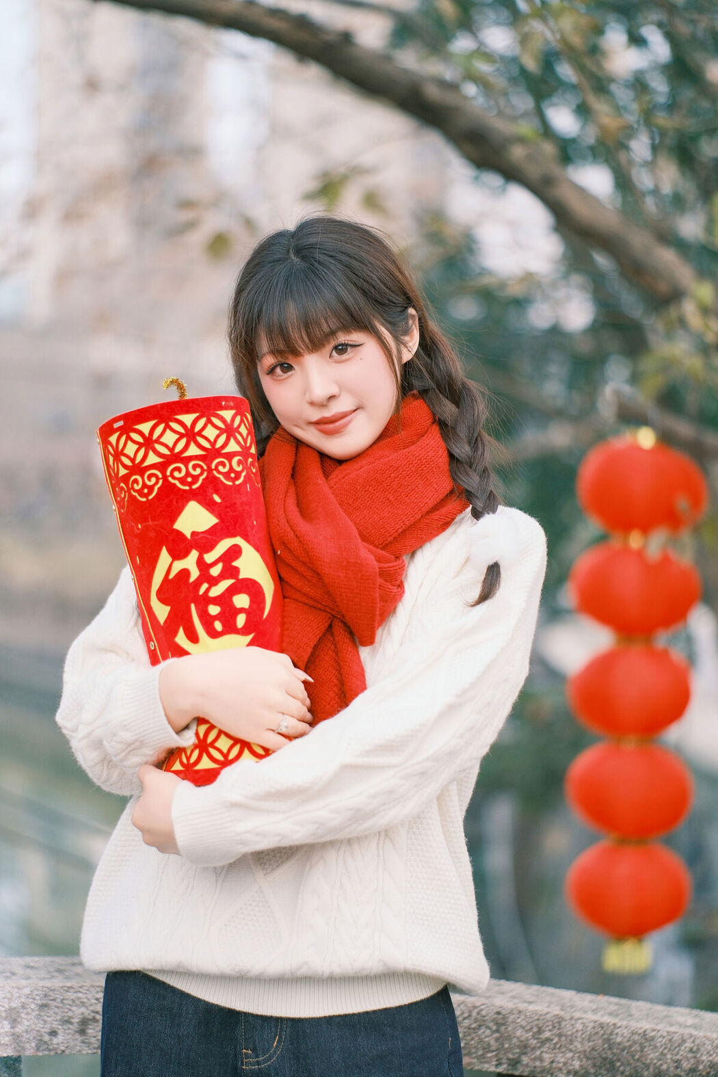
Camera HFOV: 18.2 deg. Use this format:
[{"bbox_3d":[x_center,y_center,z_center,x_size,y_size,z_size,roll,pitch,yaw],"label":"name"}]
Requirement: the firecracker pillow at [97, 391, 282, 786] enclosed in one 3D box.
[{"bbox_3d":[-0.148,0.054,2.100,0.145,0.365,0.137,-9,6,-7],"label":"firecracker pillow"}]

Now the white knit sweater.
[{"bbox_3d":[-0.050,0.200,2.165,0.465,0.495,0.330,2,1,6],"label":"white knit sweater"}]

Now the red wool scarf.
[{"bbox_3d":[0.003,0.030,2.190,0.215,0.345,0.235,1,1,6],"label":"red wool scarf"}]

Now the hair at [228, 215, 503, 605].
[{"bbox_3d":[0.008,-0.128,2.230,0.240,0.390,0.235,-10,1,14],"label":"hair"}]

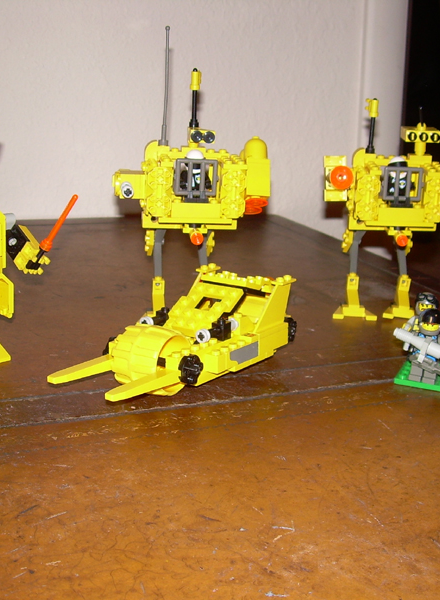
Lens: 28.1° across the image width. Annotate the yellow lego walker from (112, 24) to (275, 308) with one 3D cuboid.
[{"bbox_3d":[-0.018,-0.076,0.586,0.104,0.201,0.090,1,17,-4],"label":"yellow lego walker"}]

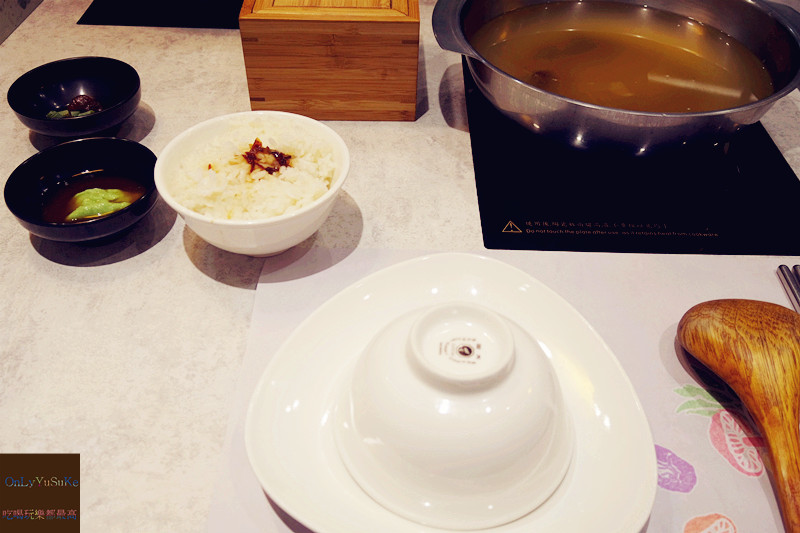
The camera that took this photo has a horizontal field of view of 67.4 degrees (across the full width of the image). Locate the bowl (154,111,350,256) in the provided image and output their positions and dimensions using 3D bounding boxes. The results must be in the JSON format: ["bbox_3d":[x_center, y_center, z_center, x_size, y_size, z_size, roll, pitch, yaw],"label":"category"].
[{"bbox_3d":[-0.098,-0.048,0.415,0.125,0.059,0.125,2,46,-2],"label":"bowl"}]

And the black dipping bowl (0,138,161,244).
[{"bbox_3d":[-0.217,-0.048,0.424,0.100,0.035,0.100,2,46,-2],"label":"black dipping bowl"}]

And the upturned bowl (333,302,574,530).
[{"bbox_3d":[0.029,0.052,0.289,0.127,0.056,0.127,2,46,-2],"label":"upturned bowl"}]

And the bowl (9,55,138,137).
[{"bbox_3d":[-0.266,-0.135,0.505,0.100,0.035,0.100,2,46,-2],"label":"bowl"}]

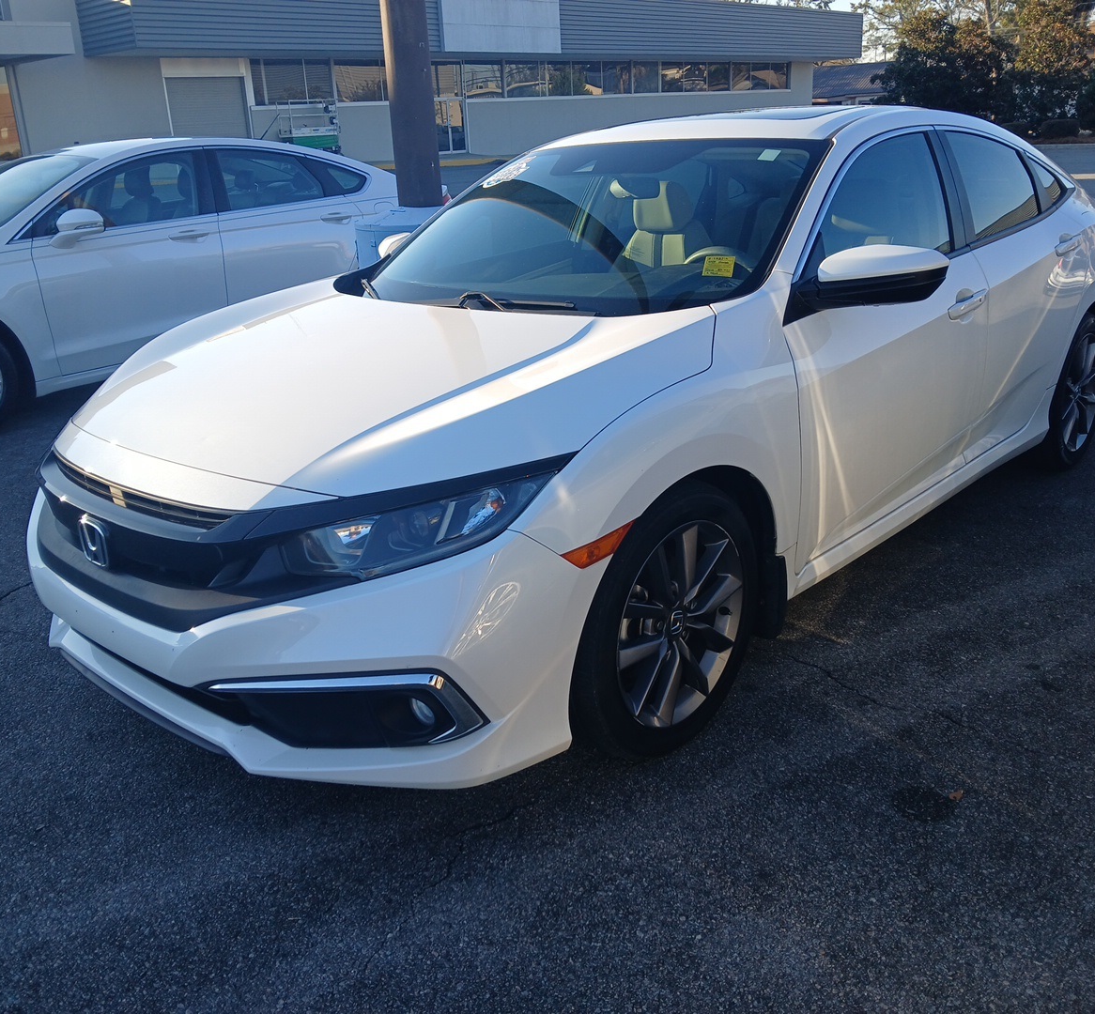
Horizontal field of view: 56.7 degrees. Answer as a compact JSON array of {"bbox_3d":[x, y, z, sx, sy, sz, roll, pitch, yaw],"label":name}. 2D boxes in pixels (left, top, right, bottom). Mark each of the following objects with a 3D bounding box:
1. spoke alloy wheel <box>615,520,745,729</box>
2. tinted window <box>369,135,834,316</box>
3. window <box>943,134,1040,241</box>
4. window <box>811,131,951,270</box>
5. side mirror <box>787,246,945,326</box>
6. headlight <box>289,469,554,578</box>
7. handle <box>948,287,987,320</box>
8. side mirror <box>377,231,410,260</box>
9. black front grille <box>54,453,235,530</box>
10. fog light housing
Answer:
[{"bbox_3d":[0.241,0.245,2.301,0.180,0.465,0.465,13,25,41],"label":"spoke alloy wheel"},{"bbox_3d":[0.066,-0.826,2.980,1.470,0.140,0.970,14,51,41],"label":"tinted window"},{"bbox_3d":[1.510,-1.098,3.433,0.710,0.360,0.060,-21,2,-43],"label":"window"},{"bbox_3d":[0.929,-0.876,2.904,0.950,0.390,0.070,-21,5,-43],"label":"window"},{"bbox_3d":[0.772,-0.548,2.450,0.250,0.170,0.260,14,25,41],"label":"side mirror"},{"bbox_3d":[-0.228,0.025,1.903,0.360,0.140,0.420,7,21,30],"label":"headlight"},{"bbox_3d":[1.257,-0.608,3.056,0.055,0.055,0.255,13,30,41],"label":"handle"},{"bbox_3d":[-0.561,-0.890,3.656,0.250,0.170,0.250,14,25,41],"label":"side mirror"},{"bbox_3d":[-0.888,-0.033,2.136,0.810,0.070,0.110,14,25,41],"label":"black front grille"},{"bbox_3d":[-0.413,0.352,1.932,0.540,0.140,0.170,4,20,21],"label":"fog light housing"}]

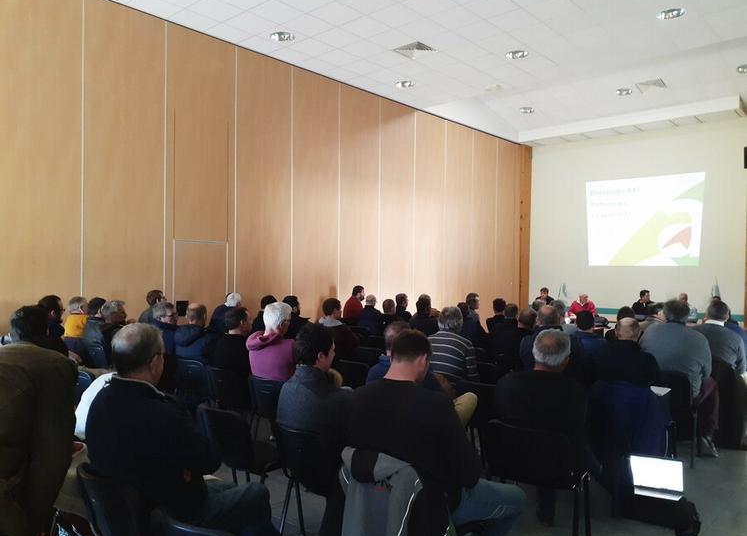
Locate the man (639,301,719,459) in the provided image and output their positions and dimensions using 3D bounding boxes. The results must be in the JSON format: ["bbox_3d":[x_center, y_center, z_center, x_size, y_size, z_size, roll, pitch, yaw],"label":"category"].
[{"bbox_3d":[2.597,0.941,4.900,0.580,1.355,0.850,0,0,38],"label":"man"}]

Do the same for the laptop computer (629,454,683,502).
[{"bbox_3d":[1.770,1.314,3.644,0.350,0.210,0.300,0,0,27],"label":"laptop computer"}]

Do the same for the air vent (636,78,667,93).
[{"bbox_3d":[6.252,-4.107,13.101,0.580,0.040,0.580,1,-7,41],"label":"air vent"}]

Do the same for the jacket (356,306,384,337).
[{"bbox_3d":[-0.078,0.855,8.176,0.520,0.640,0.400,0,-1,42],"label":"jacket"}]

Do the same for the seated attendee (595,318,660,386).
[{"bbox_3d":[1.944,0.985,4.314,0.560,1.264,0.820,0,0,37],"label":"seated attendee"}]

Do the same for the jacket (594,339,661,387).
[{"bbox_3d":[1.802,0.808,4.161,0.520,0.630,0.400,0,0,37],"label":"jacket"}]

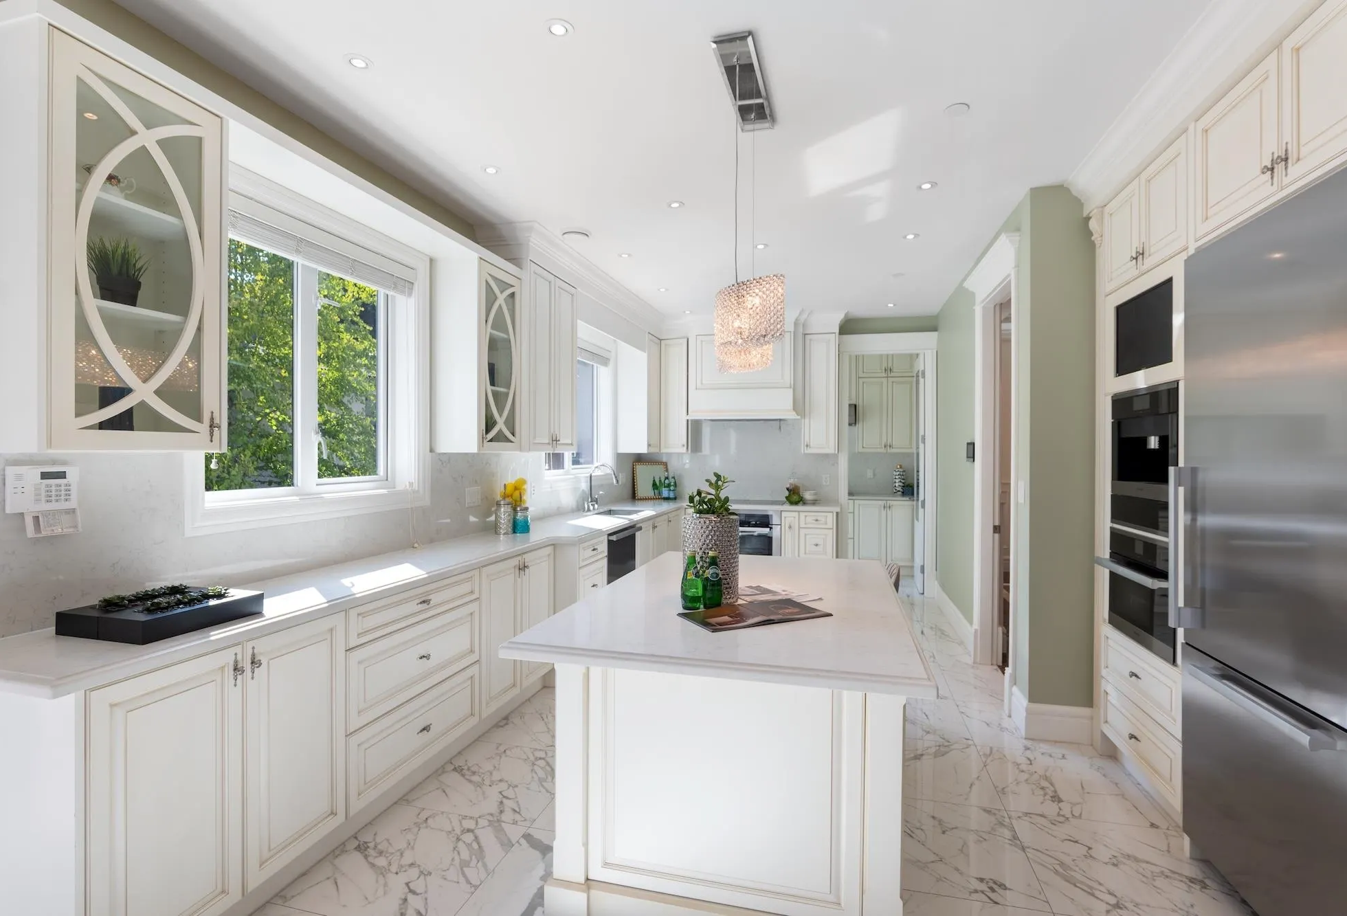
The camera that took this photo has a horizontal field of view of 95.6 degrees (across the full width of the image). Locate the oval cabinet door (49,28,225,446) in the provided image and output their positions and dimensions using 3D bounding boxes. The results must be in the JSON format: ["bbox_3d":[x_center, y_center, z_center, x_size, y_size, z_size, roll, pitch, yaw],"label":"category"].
[{"bbox_3d":[-1.443,-0.524,1.660,0.030,1.005,0.425,0,0,15],"label":"oval cabinet door"}]

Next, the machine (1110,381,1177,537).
[{"bbox_3d":[2.161,0.014,2.479,0.450,0.593,0.587,0,0,16],"label":"machine"}]

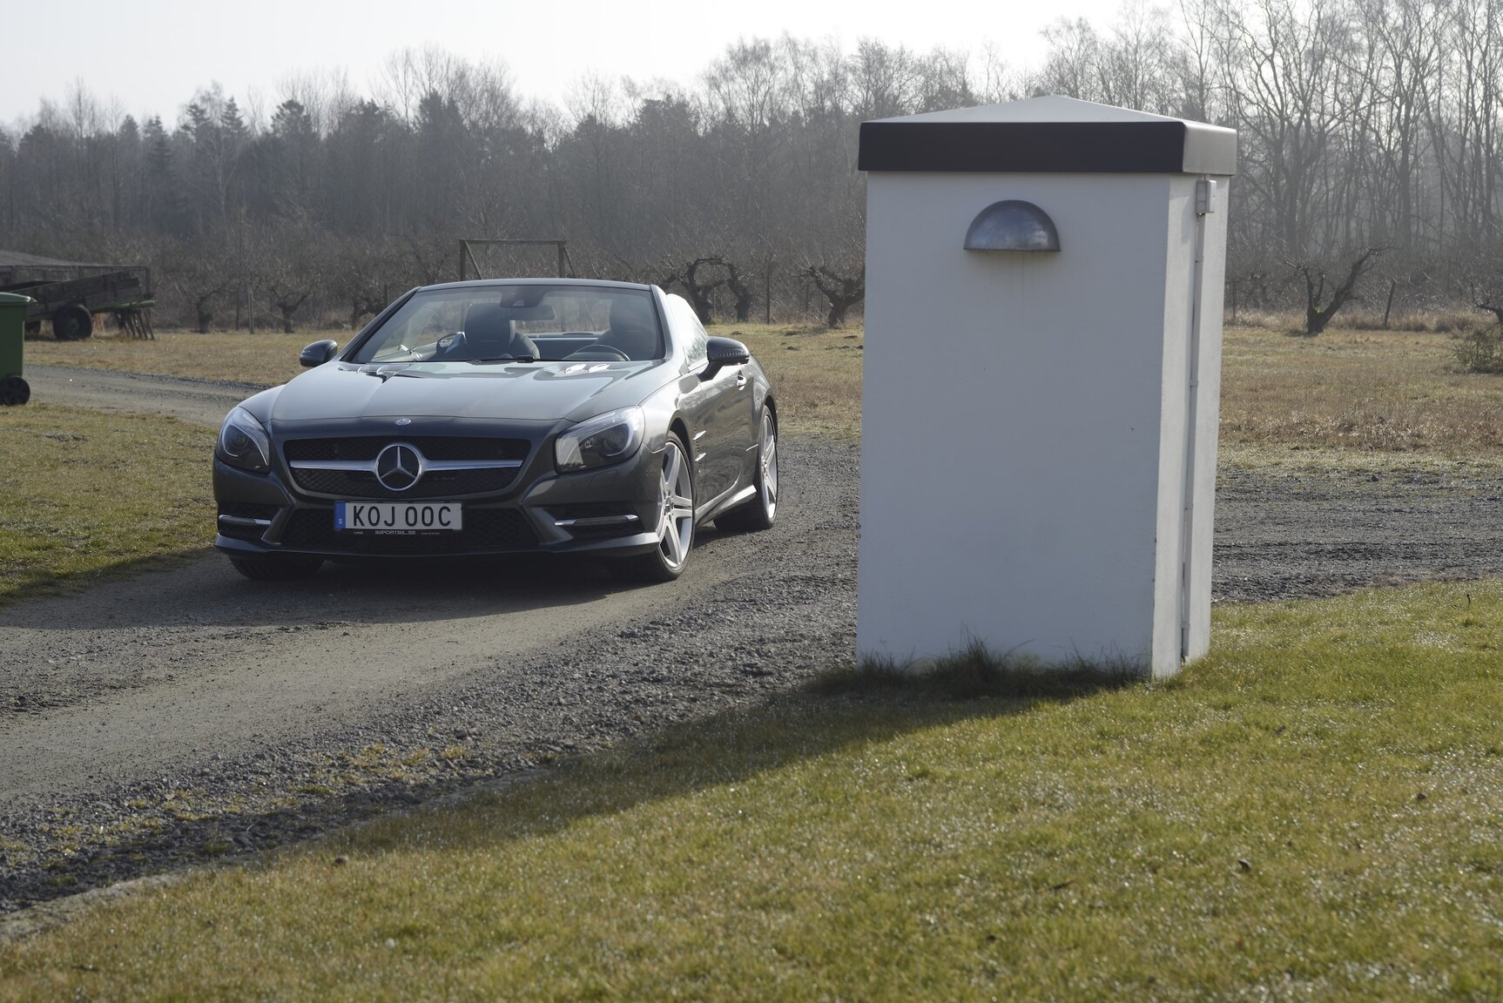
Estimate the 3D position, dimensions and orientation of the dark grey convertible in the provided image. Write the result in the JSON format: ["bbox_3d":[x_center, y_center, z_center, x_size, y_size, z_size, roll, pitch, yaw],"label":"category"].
[{"bbox_3d":[-1.002,-0.420,13.746,2.000,1.300,4.615,0,4,10],"label":"dark grey convertible"}]

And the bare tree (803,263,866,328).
[{"bbox_3d":[2.210,-5.035,71.000,1.950,1.680,1.700,0,4,0],"label":"bare tree"}]

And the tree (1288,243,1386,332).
[{"bbox_3d":[13.029,-4.714,65.000,2.100,1.930,1.700,0,4,0],"label":"tree"}]

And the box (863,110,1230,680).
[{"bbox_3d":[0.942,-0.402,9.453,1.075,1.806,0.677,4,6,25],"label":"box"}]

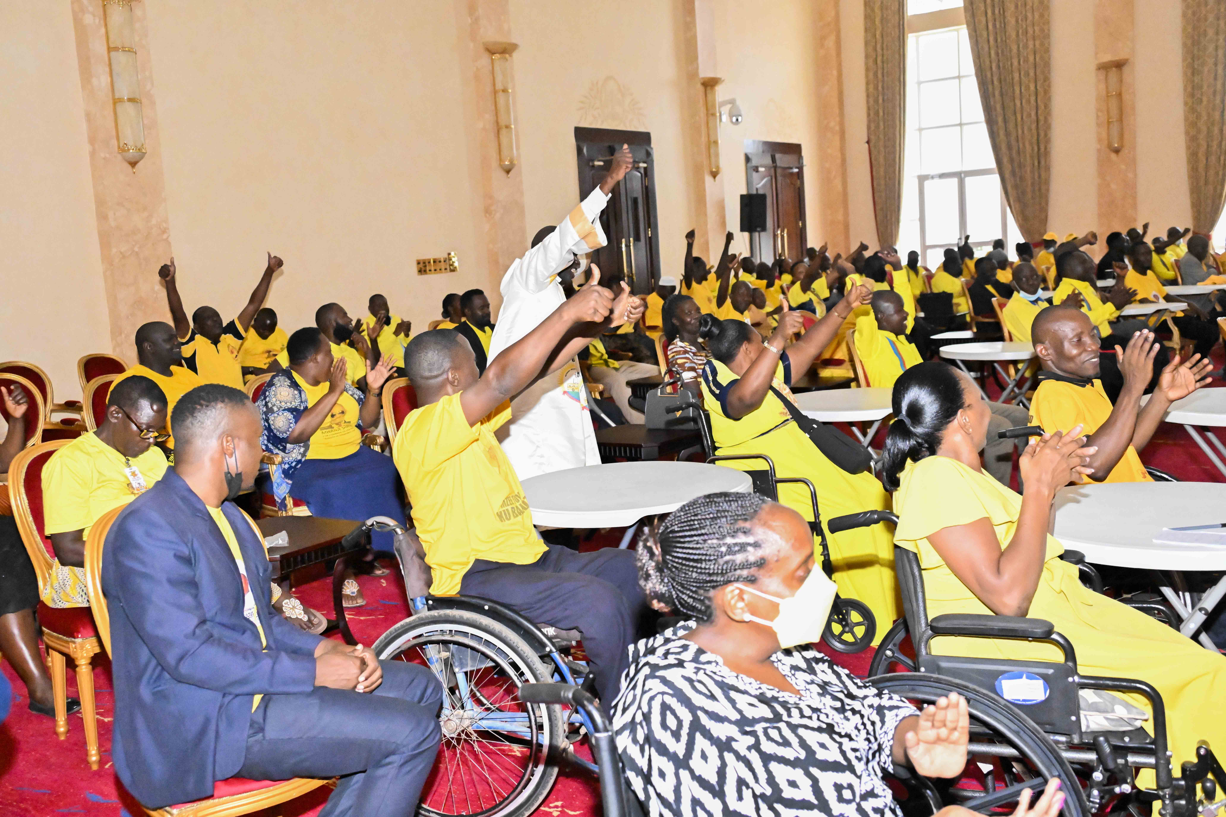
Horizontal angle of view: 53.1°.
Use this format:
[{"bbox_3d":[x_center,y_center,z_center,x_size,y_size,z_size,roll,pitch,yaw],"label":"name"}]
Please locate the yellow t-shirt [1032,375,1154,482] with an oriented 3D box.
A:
[{"bbox_3d":[1.512,0.144,3.850,0.360,0.540,0.480,1,10,35],"label":"yellow t-shirt"}]

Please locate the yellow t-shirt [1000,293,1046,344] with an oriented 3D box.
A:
[{"bbox_3d":[2.682,-0.499,7.900,0.290,0.540,0.450,2,10,38],"label":"yellow t-shirt"}]

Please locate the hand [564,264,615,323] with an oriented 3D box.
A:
[{"bbox_3d":[-0.061,-0.298,3.200,0.125,0.150,0.085,-1,8,18],"label":"hand"}]

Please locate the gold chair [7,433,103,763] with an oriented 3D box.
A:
[{"bbox_3d":[-1.720,0.617,4.193,0.560,1.000,0.510,3,10,43],"label":"gold chair"}]

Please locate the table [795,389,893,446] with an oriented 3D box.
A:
[{"bbox_3d":[1.191,0.322,5.901,0.840,0.740,0.840,1,9,35],"label":"table"}]

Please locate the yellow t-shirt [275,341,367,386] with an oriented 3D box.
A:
[{"bbox_3d":[-1.635,-0.118,6.850,0.470,0.560,0.290,-10,9,-38],"label":"yellow t-shirt"}]

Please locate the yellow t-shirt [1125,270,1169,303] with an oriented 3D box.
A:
[{"bbox_3d":[4.447,-0.908,10.100,0.440,0.500,0.300,-8,8,-30],"label":"yellow t-shirt"}]

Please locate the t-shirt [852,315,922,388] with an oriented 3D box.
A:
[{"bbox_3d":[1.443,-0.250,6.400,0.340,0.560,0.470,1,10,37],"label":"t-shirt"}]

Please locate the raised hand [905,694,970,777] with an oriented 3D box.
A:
[{"bbox_3d":[0.481,0.485,1.820,0.090,0.140,0.060,-3,8,9],"label":"raised hand"}]

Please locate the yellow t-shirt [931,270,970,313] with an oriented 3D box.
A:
[{"bbox_3d":[3.268,-1.040,11.900,0.300,0.580,0.460,-5,7,-5],"label":"yellow t-shirt"}]

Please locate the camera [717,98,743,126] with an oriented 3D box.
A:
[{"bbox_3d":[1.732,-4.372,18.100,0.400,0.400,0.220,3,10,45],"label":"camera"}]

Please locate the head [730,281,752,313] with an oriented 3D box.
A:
[{"bbox_3d":[0.887,-0.771,8.500,0.160,0.240,0.200,-7,8,-21],"label":"head"}]

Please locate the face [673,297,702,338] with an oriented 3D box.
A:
[{"bbox_3d":[0.397,-0.486,6.550,0.145,0.215,0.145,-11,10,-43],"label":"face"}]

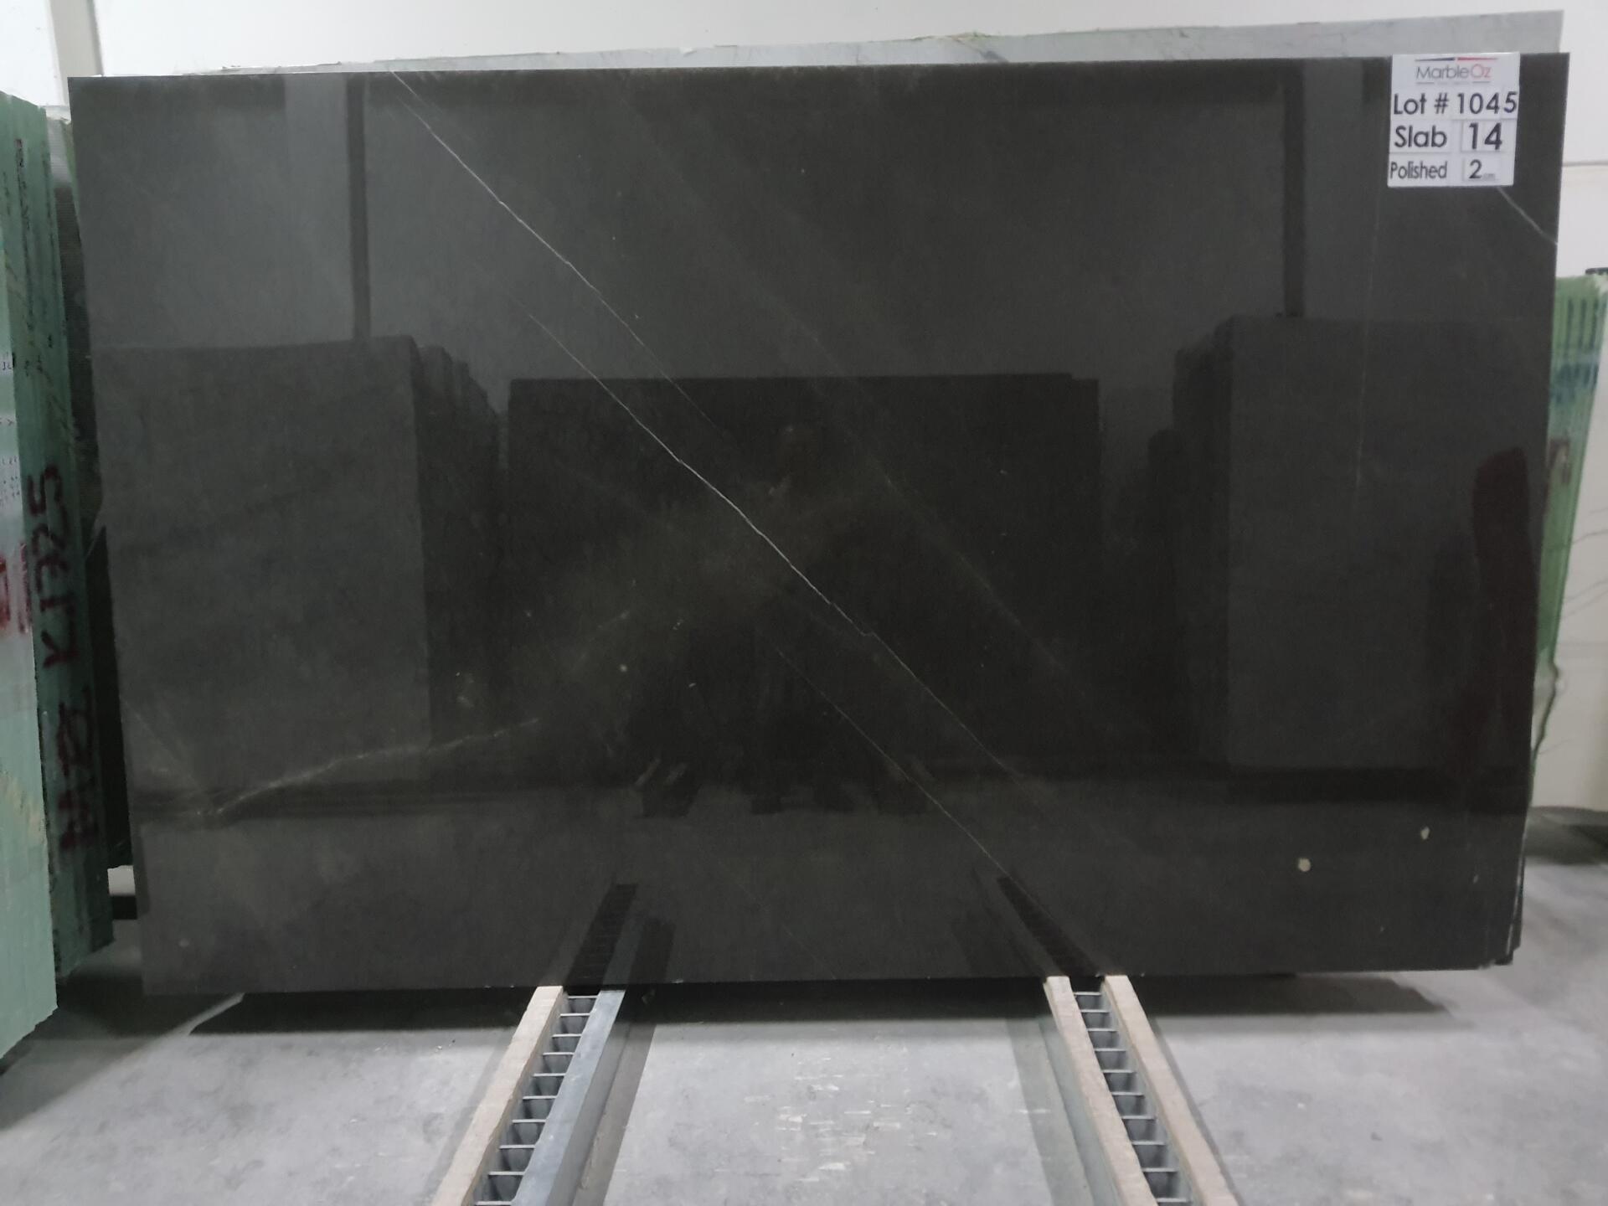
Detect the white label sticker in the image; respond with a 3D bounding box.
[{"bbox_3d":[1.316,-0.977,2.446,0.257,0.257,0.008,-1,8,0],"label":"white label sticker"}]

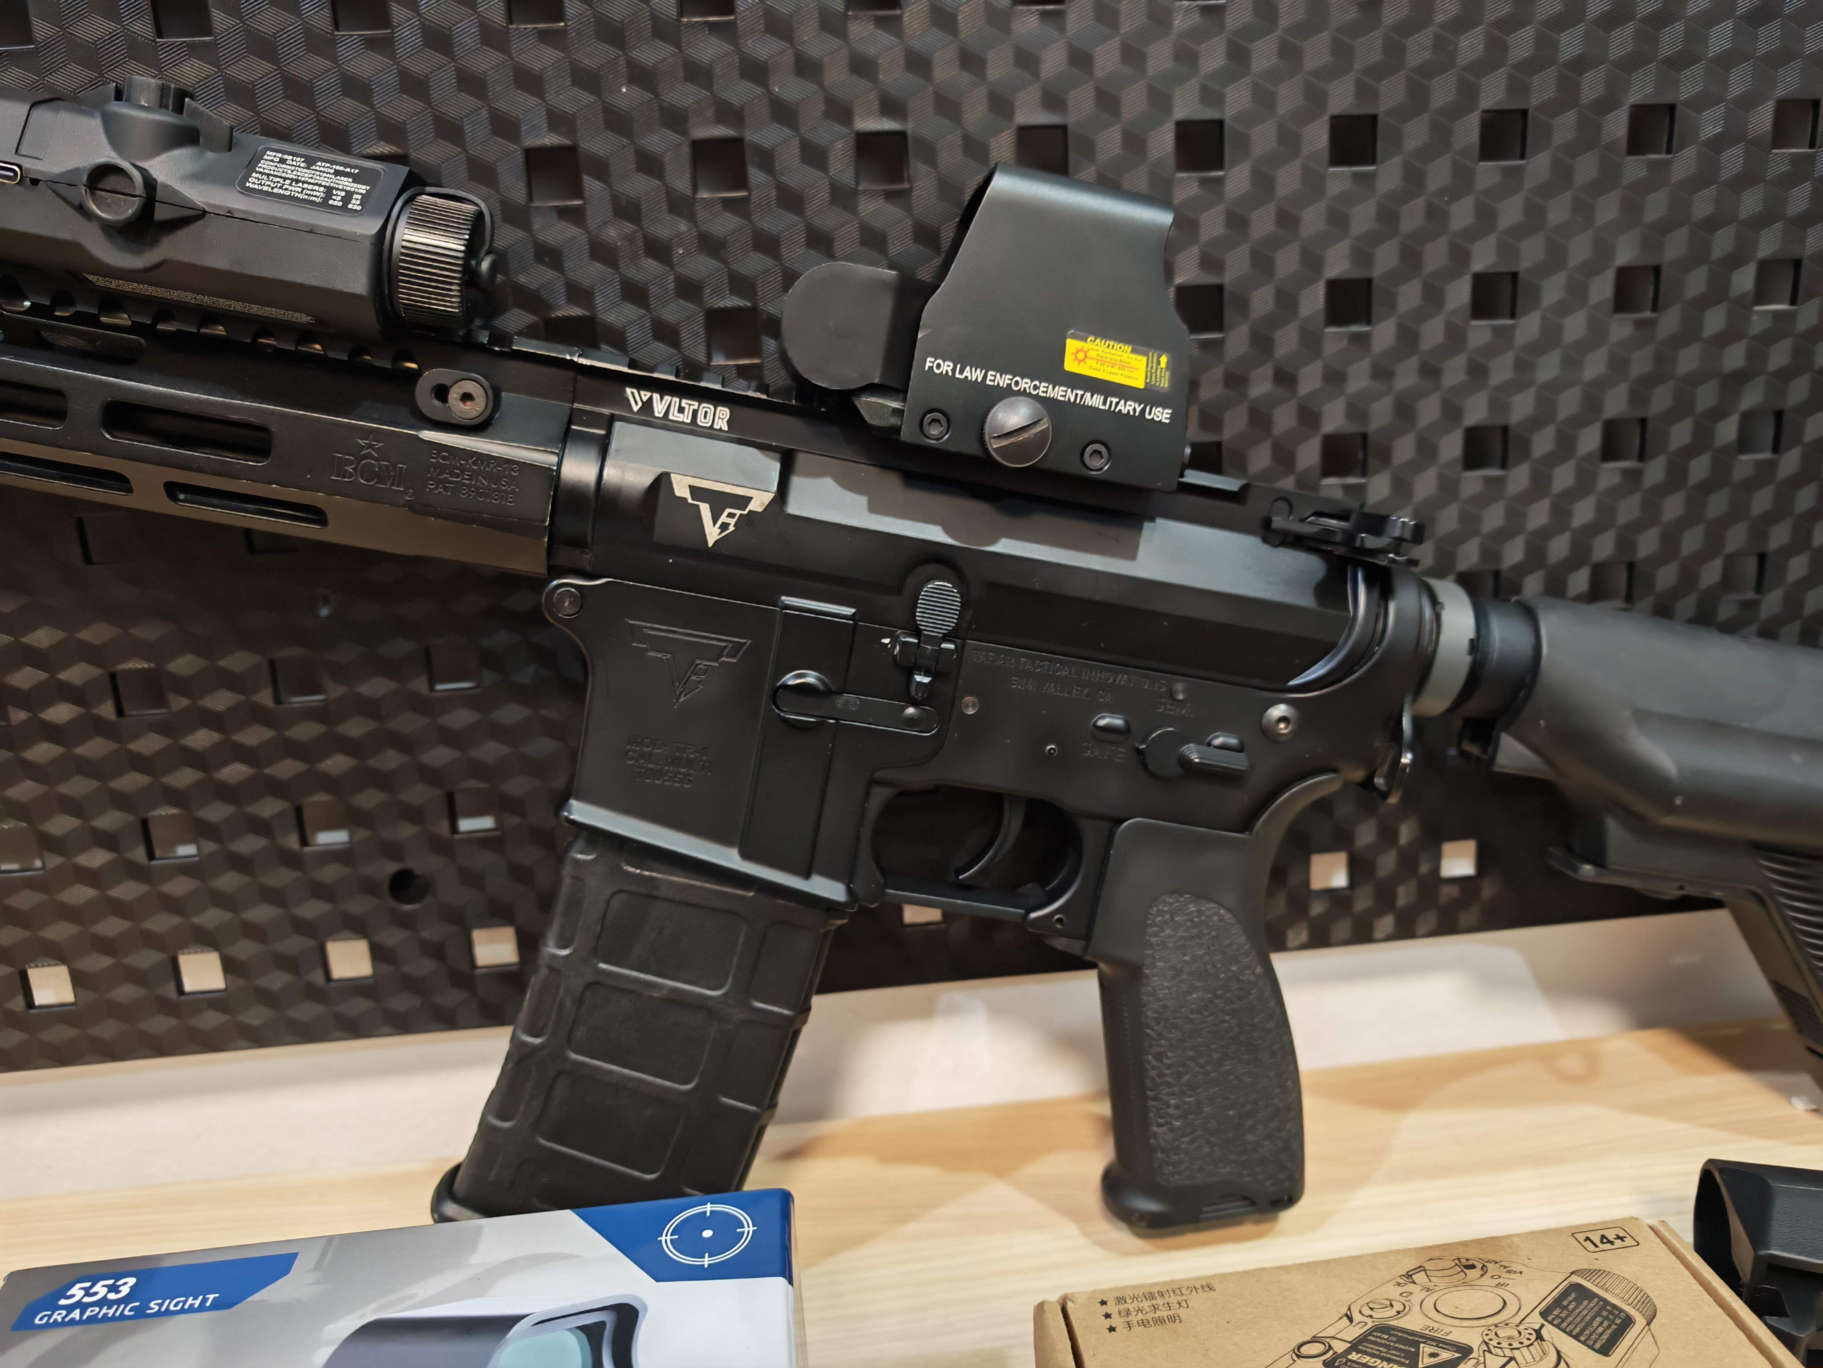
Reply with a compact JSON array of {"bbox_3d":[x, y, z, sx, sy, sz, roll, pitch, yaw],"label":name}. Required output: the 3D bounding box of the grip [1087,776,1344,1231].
[{"bbox_3d":[0.074,0.081,0.326,0.064,0.120,0.031,1,15,-5],"label":"grip"}]

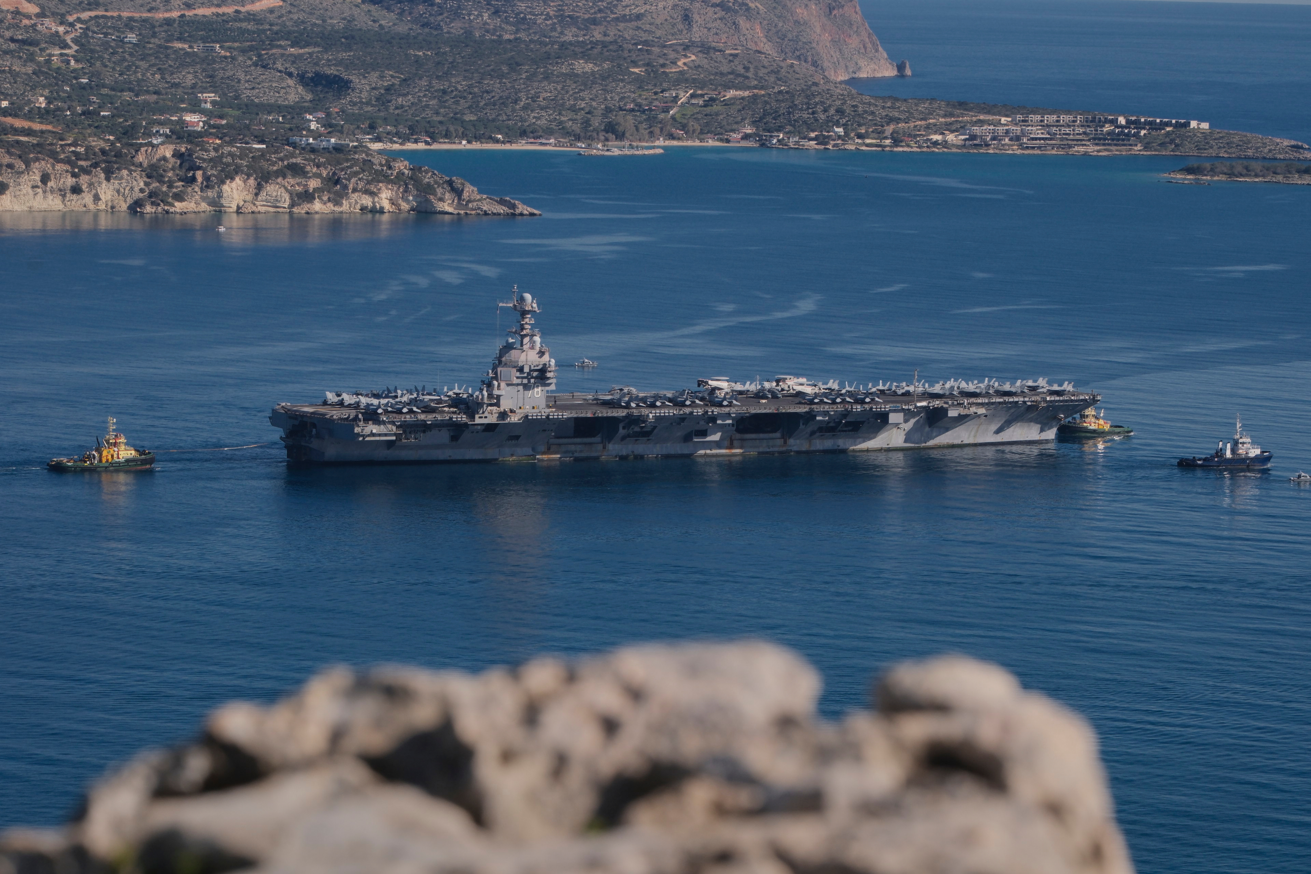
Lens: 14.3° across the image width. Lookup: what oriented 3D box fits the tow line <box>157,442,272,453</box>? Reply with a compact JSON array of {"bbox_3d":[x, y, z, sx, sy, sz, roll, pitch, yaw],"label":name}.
[{"bbox_3d":[-155.430,3.264,1855.654,46.000,3.300,0.400,-1,6,-24],"label":"tow line"}]

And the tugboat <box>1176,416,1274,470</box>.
[{"bbox_3d":[212.517,1.982,1934.022,35.500,19.000,10.500,-1,6,-20],"label":"tugboat"}]

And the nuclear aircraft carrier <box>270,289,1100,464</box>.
[{"bbox_3d":[18.536,-27.060,1948.470,335.000,64.500,78.000,-1,6,-29],"label":"nuclear aircraft carrier"}]

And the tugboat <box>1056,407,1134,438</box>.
[{"bbox_3d":[171.260,-8.760,2037.460,31.700,15.300,10.500,-1,6,-28],"label":"tugboat"}]

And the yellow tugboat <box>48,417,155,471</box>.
[{"bbox_3d":[-194.718,2.297,1828.539,35.500,17.700,11.500,-1,6,-22],"label":"yellow tugboat"}]

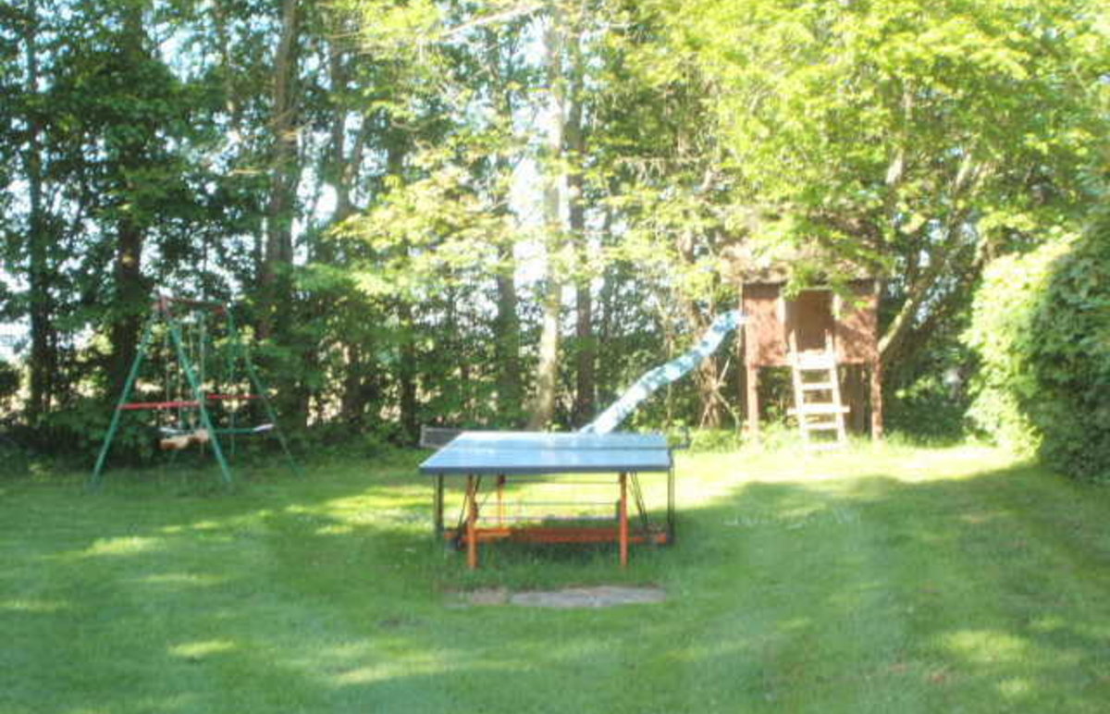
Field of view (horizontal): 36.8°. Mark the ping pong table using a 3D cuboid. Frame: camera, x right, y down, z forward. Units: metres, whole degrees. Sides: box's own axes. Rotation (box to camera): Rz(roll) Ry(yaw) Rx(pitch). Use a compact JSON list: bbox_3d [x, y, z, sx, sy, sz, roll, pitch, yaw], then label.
[{"bbox_3d":[0.013,1.005,11.546,1.550,0.765,2.740,0,2,2],"label":"ping pong table"}]

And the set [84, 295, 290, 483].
[{"bbox_3d":[-3.670,0.314,17.267,1.400,1.900,2.100,0,2,7],"label":"set"}]

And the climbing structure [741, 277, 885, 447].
[{"bbox_3d":[3.240,0.014,21.410,1.780,2.150,1.600,0,2,3],"label":"climbing structure"}]

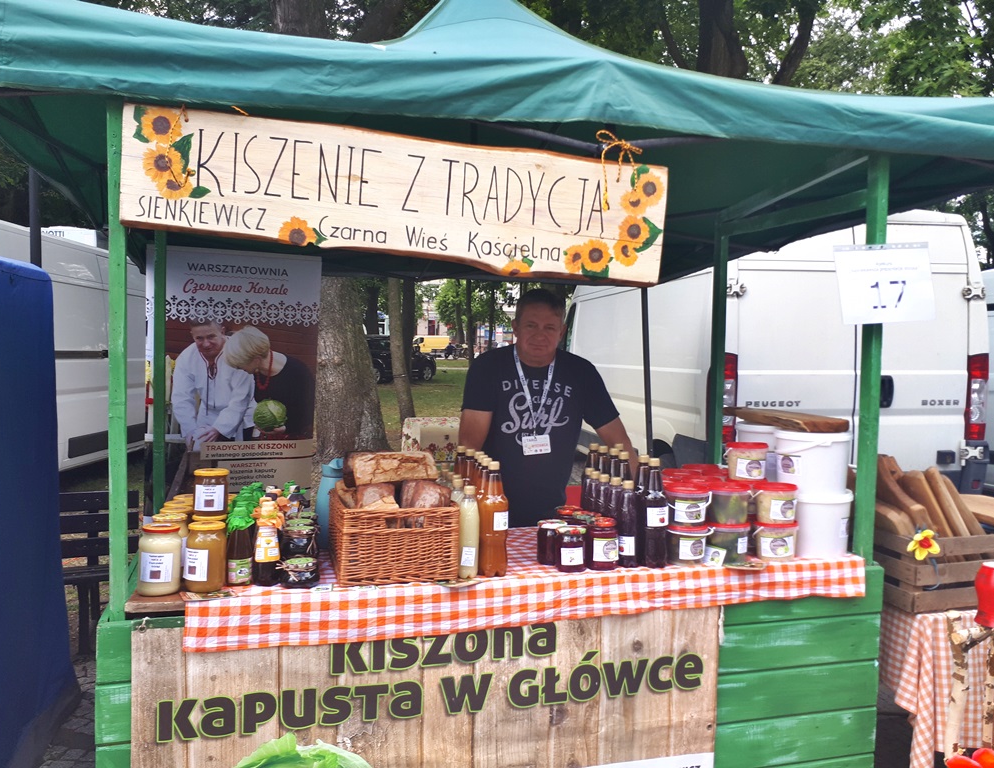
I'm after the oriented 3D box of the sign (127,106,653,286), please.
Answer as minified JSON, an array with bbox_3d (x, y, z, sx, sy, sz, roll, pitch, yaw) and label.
[{"bbox_3d":[-0.195,-0.423,1.860,1.253,0.292,0.030,3,1,-14],"label":"sign"}]

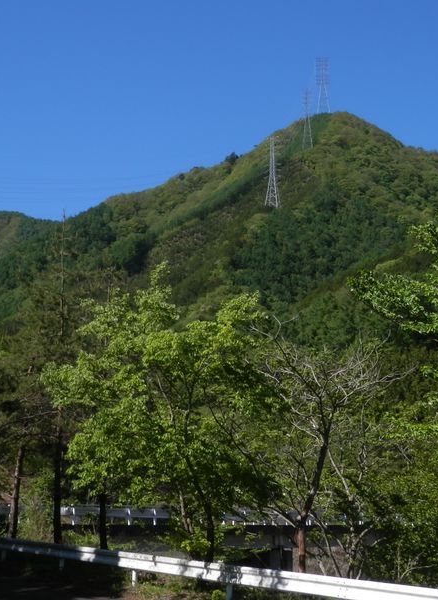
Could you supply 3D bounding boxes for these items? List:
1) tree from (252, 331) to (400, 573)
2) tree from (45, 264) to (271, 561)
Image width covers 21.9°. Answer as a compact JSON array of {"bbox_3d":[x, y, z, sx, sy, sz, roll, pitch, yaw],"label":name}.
[{"bbox_3d":[2.558,3.935,26.926,3.400,6.500,3.300,0,-10,0],"label":"tree"},{"bbox_3d":[-1.496,3.040,27.896,5.200,7.700,5.000,0,-10,0],"label":"tree"}]

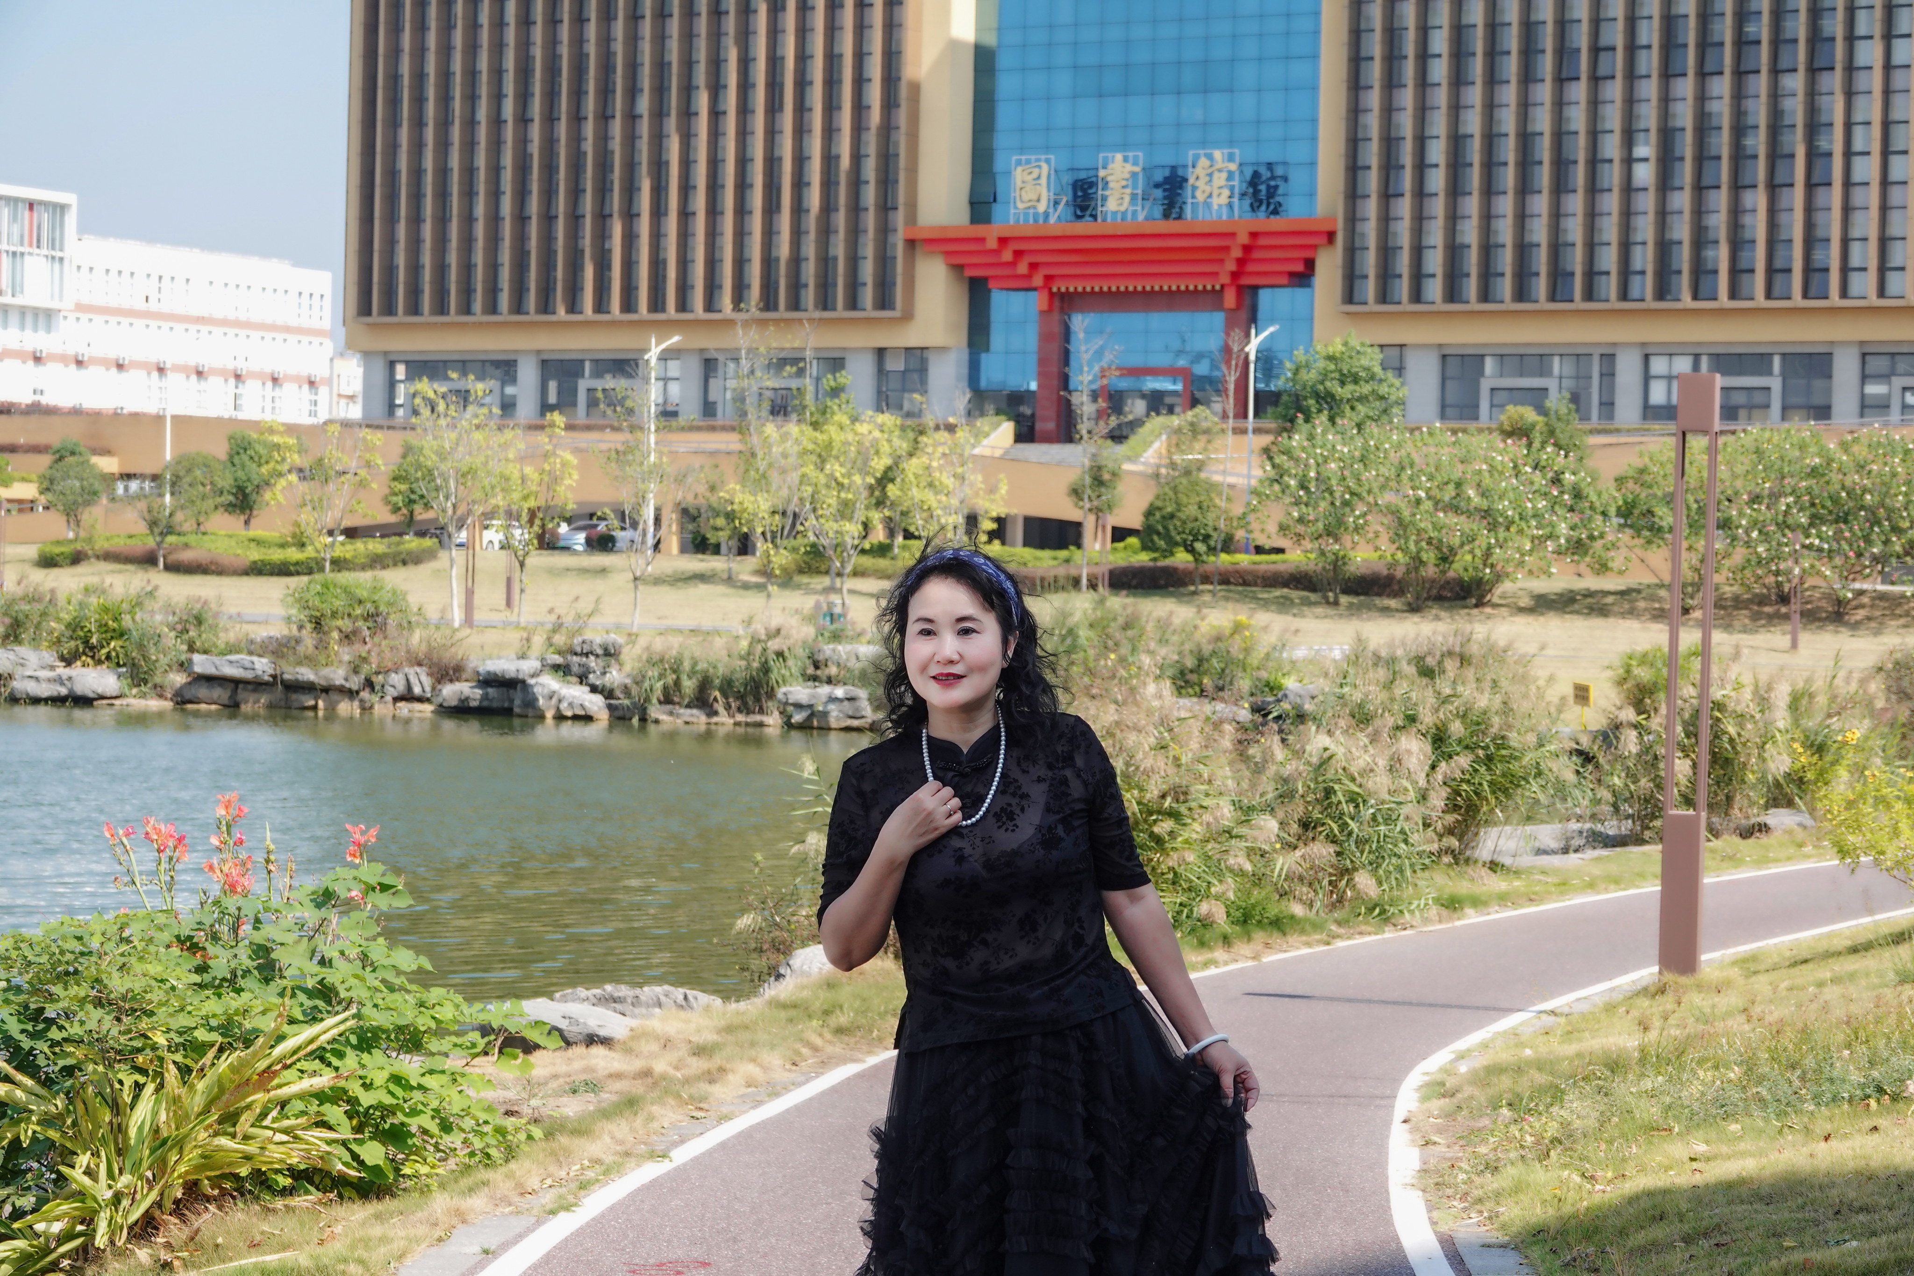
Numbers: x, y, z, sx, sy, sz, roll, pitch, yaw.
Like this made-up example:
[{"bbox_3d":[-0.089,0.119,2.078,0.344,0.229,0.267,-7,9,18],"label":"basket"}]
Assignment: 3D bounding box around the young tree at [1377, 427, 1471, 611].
[{"bbox_3d":[13.584,-3.446,119.000,2.900,5.320,2.750,2,1,6],"label":"young tree"}]

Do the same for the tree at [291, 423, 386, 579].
[{"bbox_3d":[-16.181,-3.675,107.000,2.450,4.050,2.400,1,1,0],"label":"tree"}]

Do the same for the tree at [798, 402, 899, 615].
[{"bbox_3d":[-2.815,-3.479,107.000,2.619,5.630,2.619,1,1,0],"label":"tree"}]

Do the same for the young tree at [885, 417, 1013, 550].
[{"bbox_3d":[-0.186,-3.551,113.000,3.468,5.120,3.468,1,1,0],"label":"young tree"}]

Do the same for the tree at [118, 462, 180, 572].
[{"bbox_3d":[-27.120,-4.034,138.000,2.120,3.490,2.020,1,1,-11],"label":"tree"}]

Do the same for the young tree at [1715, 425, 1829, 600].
[{"bbox_3d":[23.098,-3.433,116.000,3.094,5.086,3.094,1,1,0],"label":"young tree"}]

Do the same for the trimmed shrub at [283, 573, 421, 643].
[{"bbox_3d":[-11.377,-0.549,77.000,2.540,1.310,2.410,1,1,-8],"label":"trimmed shrub"}]

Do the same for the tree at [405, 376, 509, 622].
[{"bbox_3d":[-10.172,-2.807,83.500,2.150,5.140,2.040,1,1,-7],"label":"tree"}]

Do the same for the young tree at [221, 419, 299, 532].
[{"bbox_3d":[-21.448,-4.881,126.000,2.300,3.550,2.200,1,1,0],"label":"young tree"}]

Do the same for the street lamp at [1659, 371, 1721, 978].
[{"bbox_3d":[2.847,0.145,15.900,0.150,2.360,0.120,2,1,19],"label":"street lamp"}]

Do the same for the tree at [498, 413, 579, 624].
[{"bbox_3d":[-8.607,-2.440,84.000,1.680,4.350,1.600,1,1,-6],"label":"tree"}]

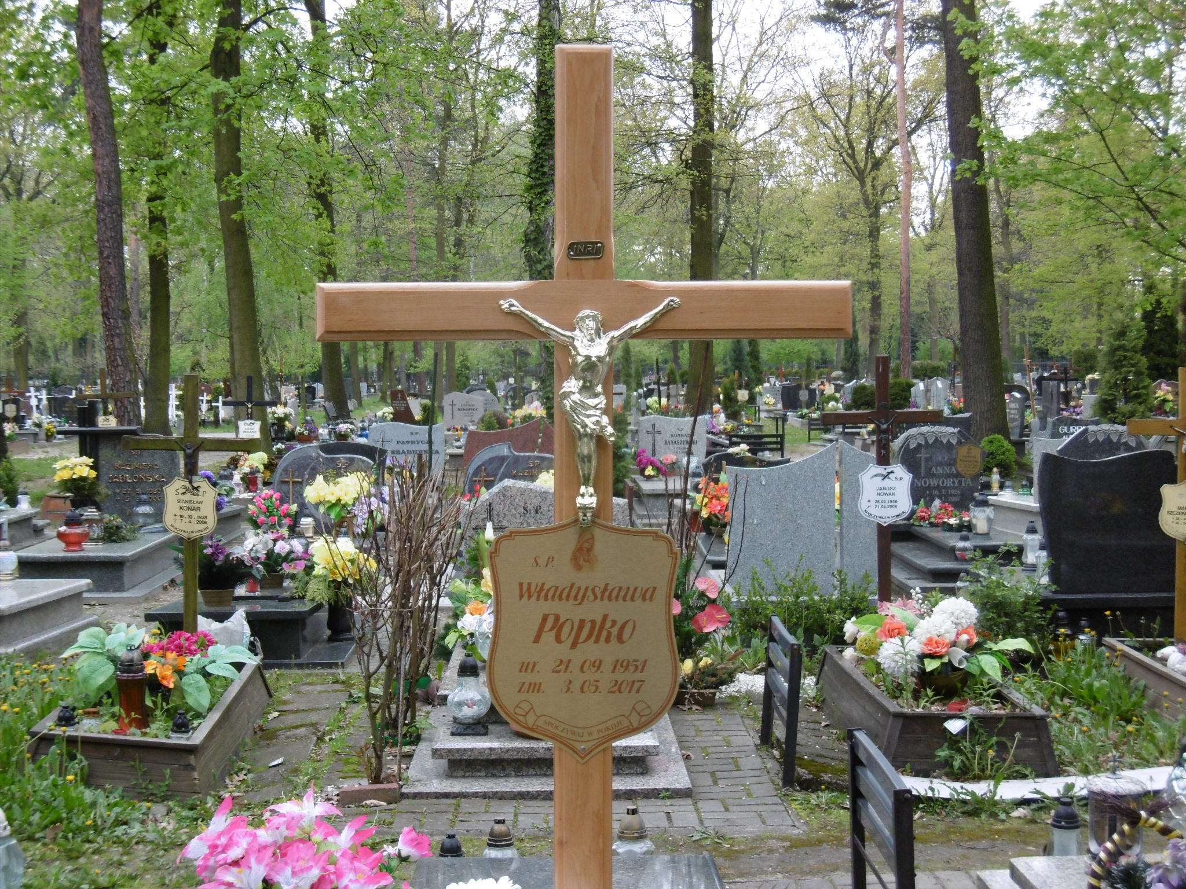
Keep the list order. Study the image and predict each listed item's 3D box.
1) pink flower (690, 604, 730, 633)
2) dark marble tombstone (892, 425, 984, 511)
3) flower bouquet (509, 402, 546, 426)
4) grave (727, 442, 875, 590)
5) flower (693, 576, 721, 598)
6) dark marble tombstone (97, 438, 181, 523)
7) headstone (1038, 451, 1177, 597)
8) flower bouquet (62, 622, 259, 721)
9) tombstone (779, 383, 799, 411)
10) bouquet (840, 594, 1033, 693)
[{"bbox_3d":[0.582,0.859,10.000,0.200,0.150,0.120,0,2,-2],"label":"pink flower"},{"bbox_3d":[2.694,0.214,15.821,0.760,0.740,0.140,0,2,-1],"label":"dark marble tombstone"},{"bbox_3d":[-0.862,-0.370,26.500,0.470,0.380,0.400,0,2,-2],"label":"flower bouquet"},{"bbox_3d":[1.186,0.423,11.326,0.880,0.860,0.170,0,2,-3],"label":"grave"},{"bbox_3d":[0.537,0.675,9.534,0.125,0.105,0.070,0,2,-1],"label":"flower"},{"bbox_3d":[-3.462,0.272,15.400,0.640,0.670,0.110,0,2,-2],"label":"dark marble tombstone"},{"bbox_3d":[2.869,0.435,11.226,0.760,0.820,0.120,0,2,-5],"label":"headstone"},{"bbox_3d":[-1.777,0.934,8.300,0.810,0.420,0.550,0,2,-2],"label":"flower bouquet"},{"bbox_3d":[5.431,-1.238,53.493,0.950,0.720,0.160,0,2,-3],"label":"tombstone"},{"bbox_3d":[1.437,0.832,8.460,0.740,0.370,0.500,0,2,-1],"label":"bouquet"}]

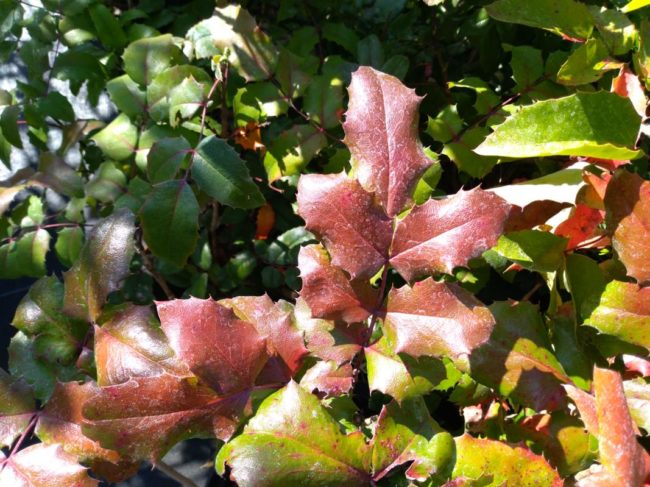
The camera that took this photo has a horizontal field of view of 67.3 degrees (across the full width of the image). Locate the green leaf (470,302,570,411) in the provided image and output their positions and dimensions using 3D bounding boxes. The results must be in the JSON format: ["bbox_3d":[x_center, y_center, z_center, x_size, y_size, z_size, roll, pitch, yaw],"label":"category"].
[{"bbox_3d":[0.144,0.083,0.360,0.078,0.020,0.066,40,73,7],"label":"green leaf"}]

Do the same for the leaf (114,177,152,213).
[{"bbox_3d":[-0.184,-0.048,0.470,0.043,0.012,0.046,-39,70,-9],"label":"leaf"}]

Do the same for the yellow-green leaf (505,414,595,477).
[{"bbox_3d":[0.176,0.156,0.380,0.069,0.020,0.052,17,67,7],"label":"yellow-green leaf"}]

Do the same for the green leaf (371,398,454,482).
[{"bbox_3d":[0.048,0.116,0.286,0.056,0.021,0.049,-27,74,-15],"label":"green leaf"}]

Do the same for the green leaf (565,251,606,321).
[{"bbox_3d":[0.189,0.030,0.355,0.027,0.013,0.051,-16,74,14],"label":"green leaf"}]

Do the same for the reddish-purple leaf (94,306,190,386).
[{"bbox_3d":[-0.119,0.068,0.320,0.073,0.022,0.045,29,72,17],"label":"reddish-purple leaf"}]

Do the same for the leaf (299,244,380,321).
[{"bbox_3d":[0.008,0.027,0.295,0.058,0.017,0.043,32,78,14],"label":"leaf"}]

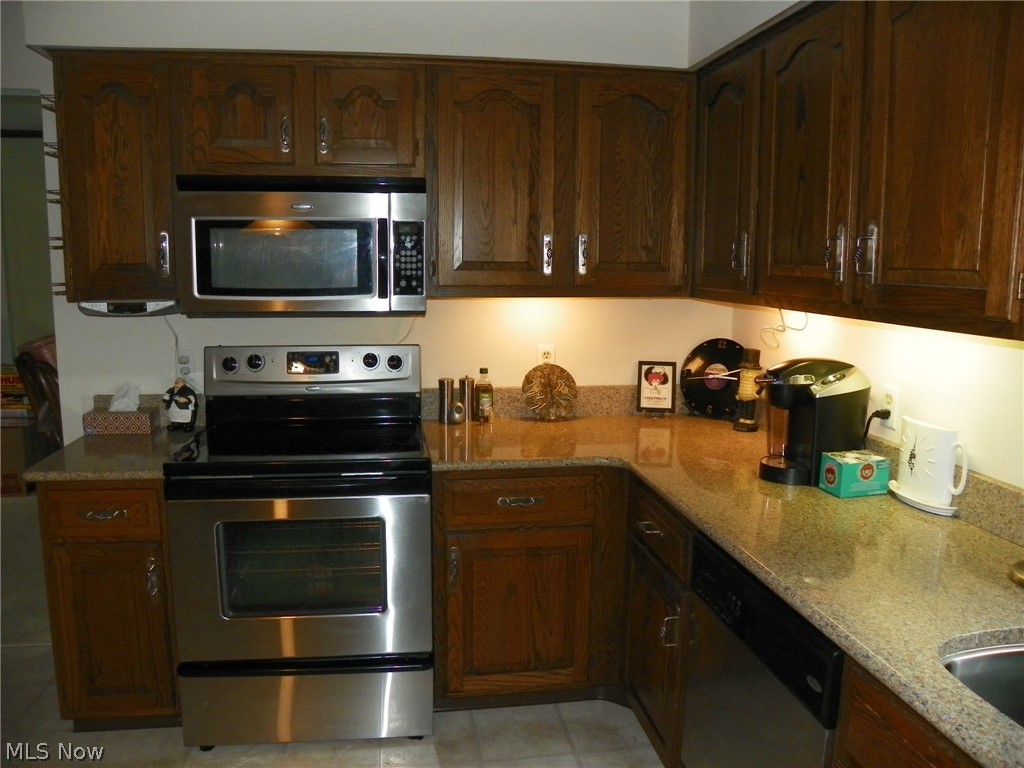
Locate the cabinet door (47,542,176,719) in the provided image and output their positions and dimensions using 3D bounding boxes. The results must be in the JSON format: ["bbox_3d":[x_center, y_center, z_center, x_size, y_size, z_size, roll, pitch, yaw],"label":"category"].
[{"bbox_3d":[-1.210,0.753,2.338,0.328,0.570,0.025,-1,9,-9],"label":"cabinet door"}]

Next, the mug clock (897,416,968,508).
[{"bbox_3d":[1.028,0.204,1.948,0.066,0.208,0.270,-1,9,-9],"label":"mug clock"}]

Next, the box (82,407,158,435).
[{"bbox_3d":[-1.395,0.133,2.759,0.240,0.075,0.122,-1,9,-6],"label":"box"}]

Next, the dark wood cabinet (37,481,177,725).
[{"bbox_3d":[-1.192,0.627,2.506,0.360,0.835,0.620,-1,9,-8],"label":"dark wood cabinet"}]

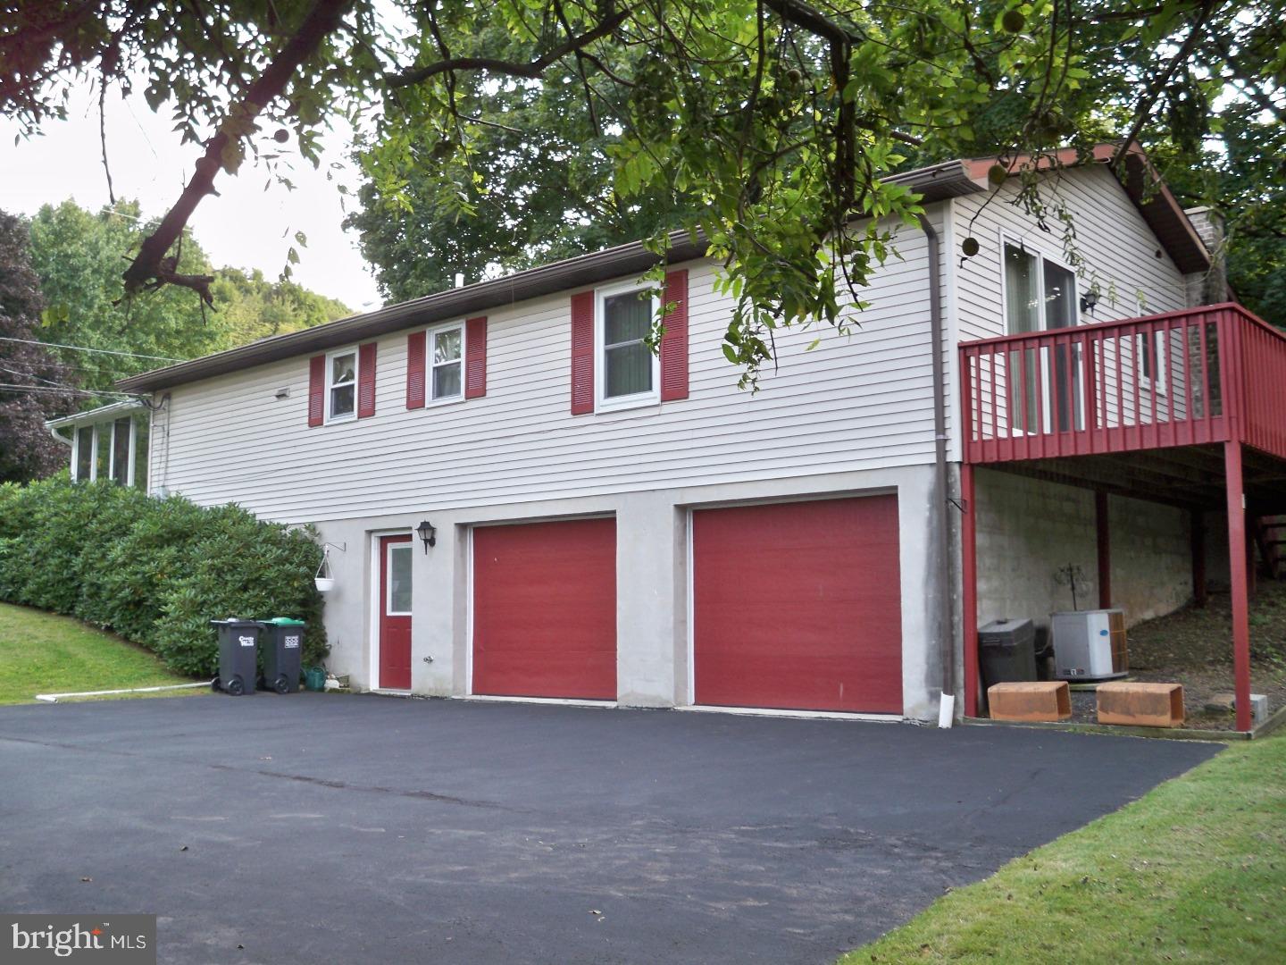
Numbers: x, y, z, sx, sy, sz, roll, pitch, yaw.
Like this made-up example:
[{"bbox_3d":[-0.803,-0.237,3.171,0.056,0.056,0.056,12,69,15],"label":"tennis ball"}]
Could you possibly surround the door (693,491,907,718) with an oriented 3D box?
[{"bbox_3d":[1.549,1.245,13.205,2.680,2.120,0.080,-6,-8,40],"label":"door"}]

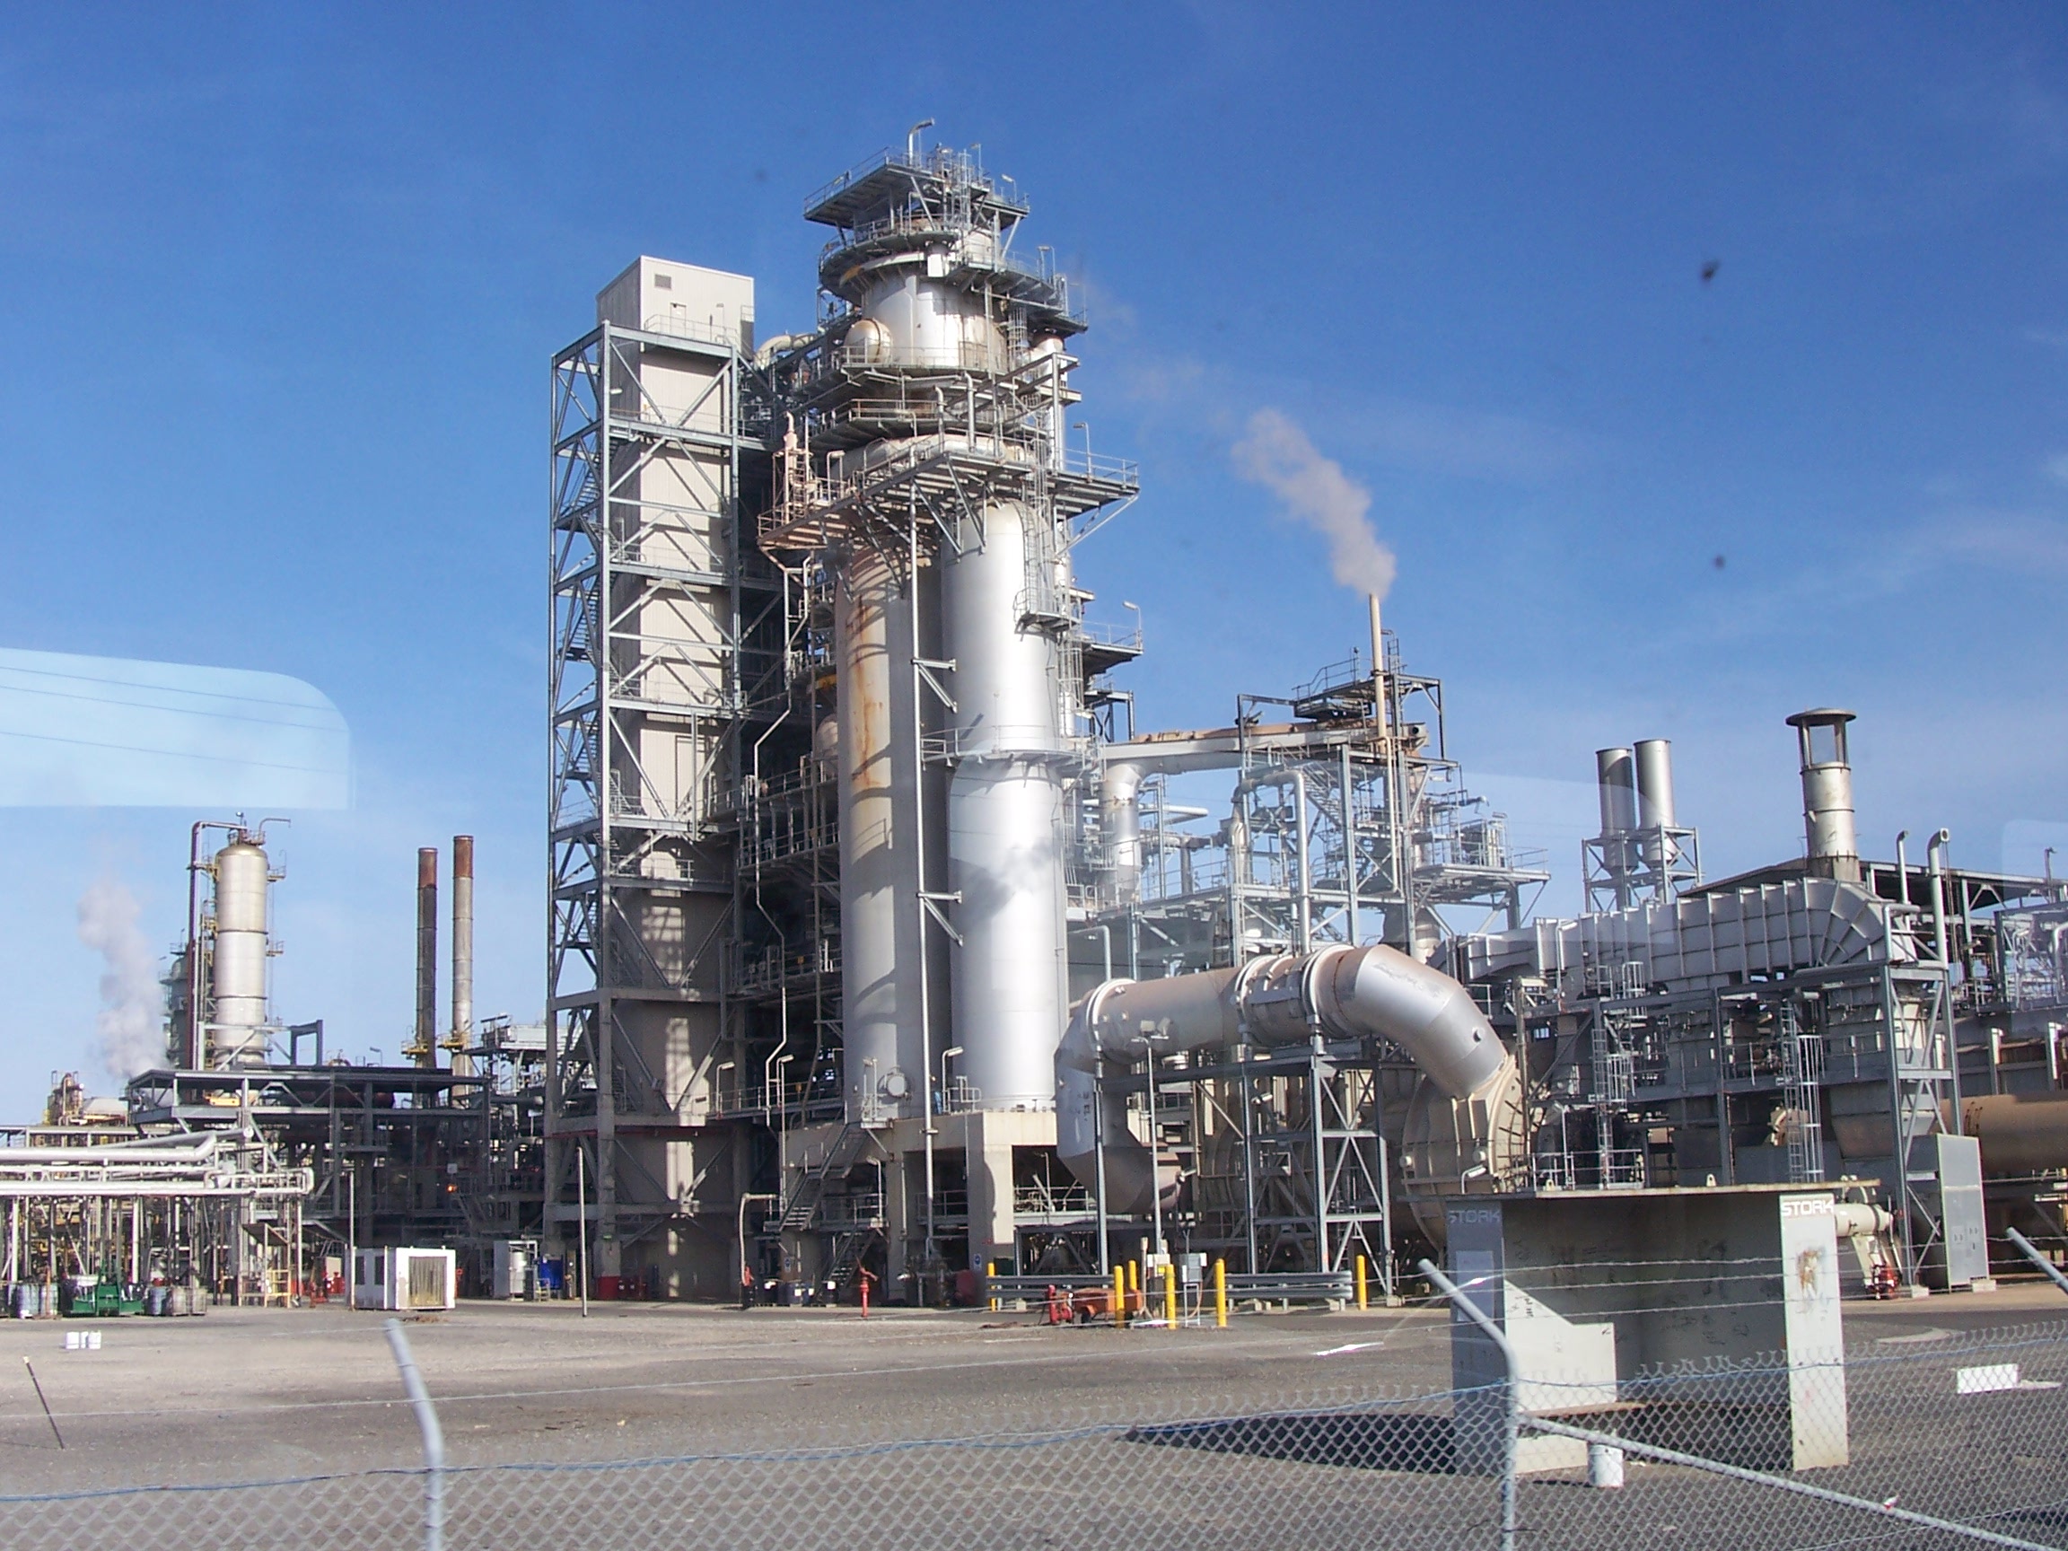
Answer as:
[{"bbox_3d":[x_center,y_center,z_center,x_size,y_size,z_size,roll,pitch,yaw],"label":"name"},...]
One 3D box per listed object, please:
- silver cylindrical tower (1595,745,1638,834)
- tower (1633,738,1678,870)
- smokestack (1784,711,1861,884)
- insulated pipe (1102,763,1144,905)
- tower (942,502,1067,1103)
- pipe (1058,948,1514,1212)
[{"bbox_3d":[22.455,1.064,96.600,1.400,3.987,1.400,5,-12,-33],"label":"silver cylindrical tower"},{"bbox_3d":[23.612,1.077,95.000,1.407,4.723,1.407,5,-12,-33],"label":"tower"},{"bbox_3d":[25.319,0.707,80.000,2.215,5.455,2.215,5,-12,-33],"label":"smokestack"},{"bbox_3d":[3.408,2.342,98.000,1.546,5.566,1.546,-2,-10,0],"label":"insulated pipe"},{"bbox_3d":[-0.985,1.049,90.000,4.173,21.676,4.173,-2,-10,0],"label":"tower"},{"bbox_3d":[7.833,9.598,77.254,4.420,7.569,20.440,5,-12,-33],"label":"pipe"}]

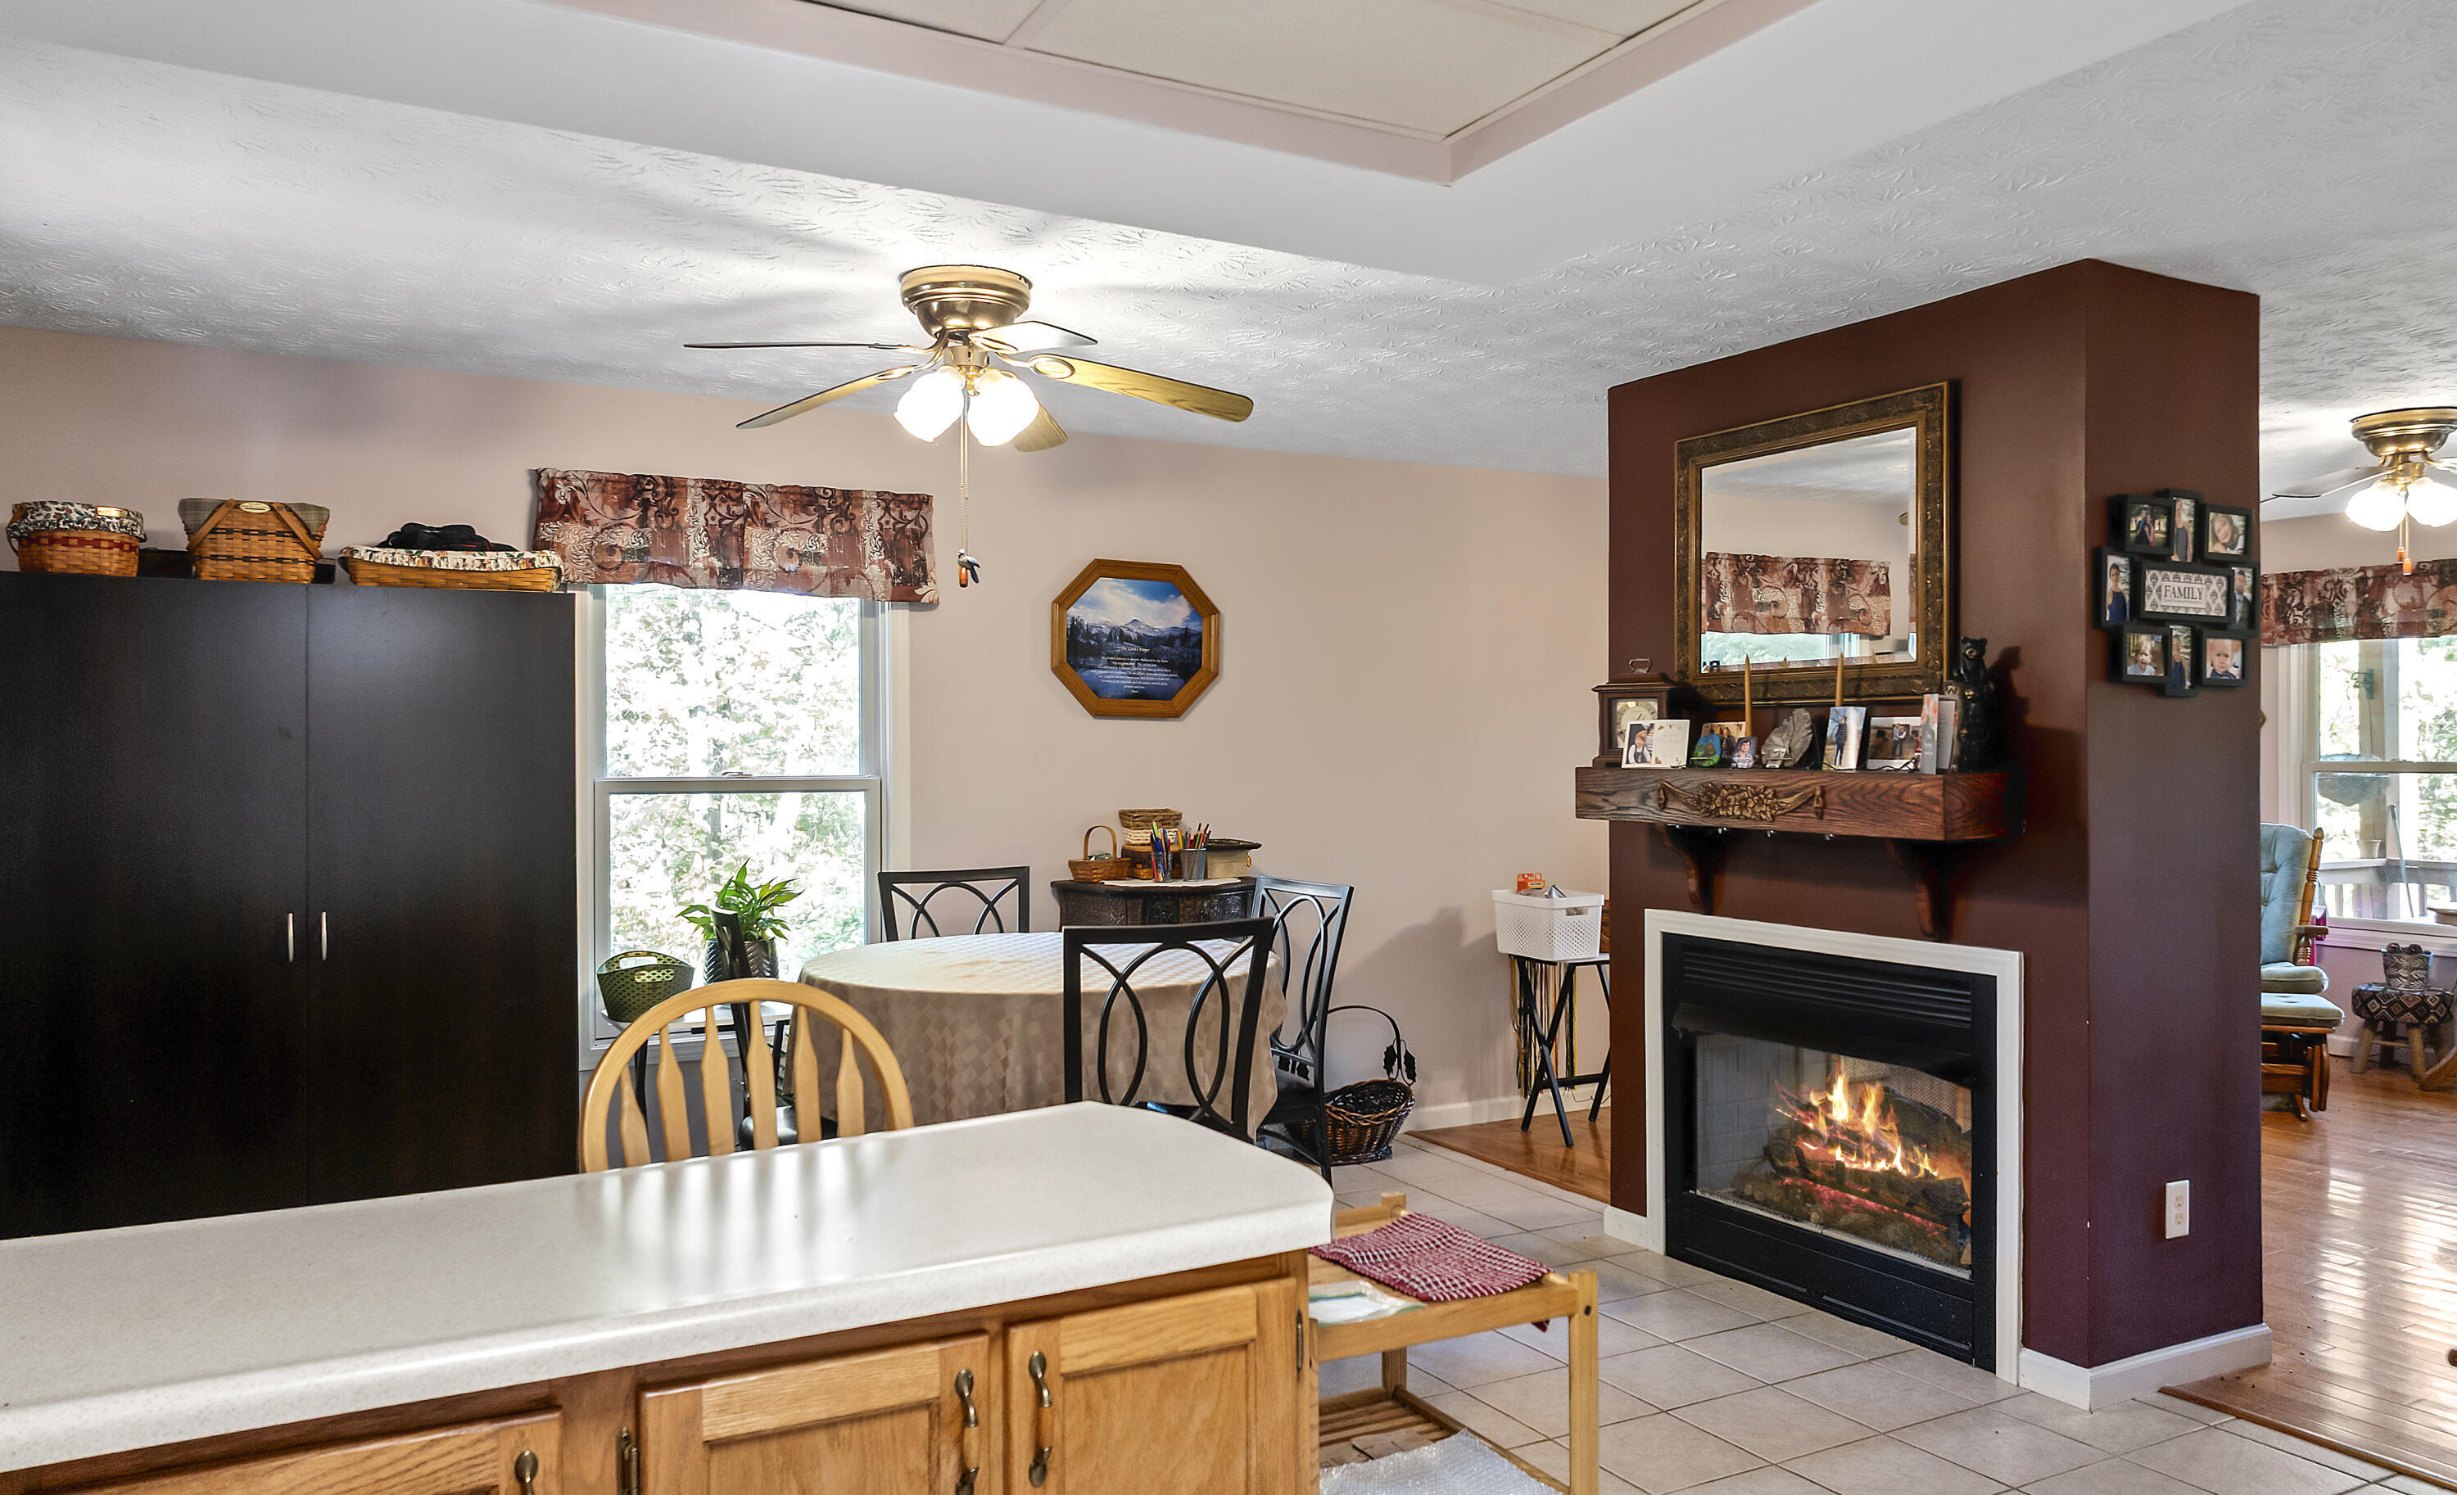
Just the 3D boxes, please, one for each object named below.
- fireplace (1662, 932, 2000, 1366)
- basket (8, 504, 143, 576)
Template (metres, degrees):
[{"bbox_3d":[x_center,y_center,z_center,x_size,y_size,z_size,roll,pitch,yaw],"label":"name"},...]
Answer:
[{"bbox_3d":[1.619,0.960,4.362,0.360,0.890,1.060,0,0,-29],"label":"fireplace"},{"bbox_3d":[-2.724,-0.479,4.031,0.260,0.180,0.220,0,0,-28],"label":"basket"}]

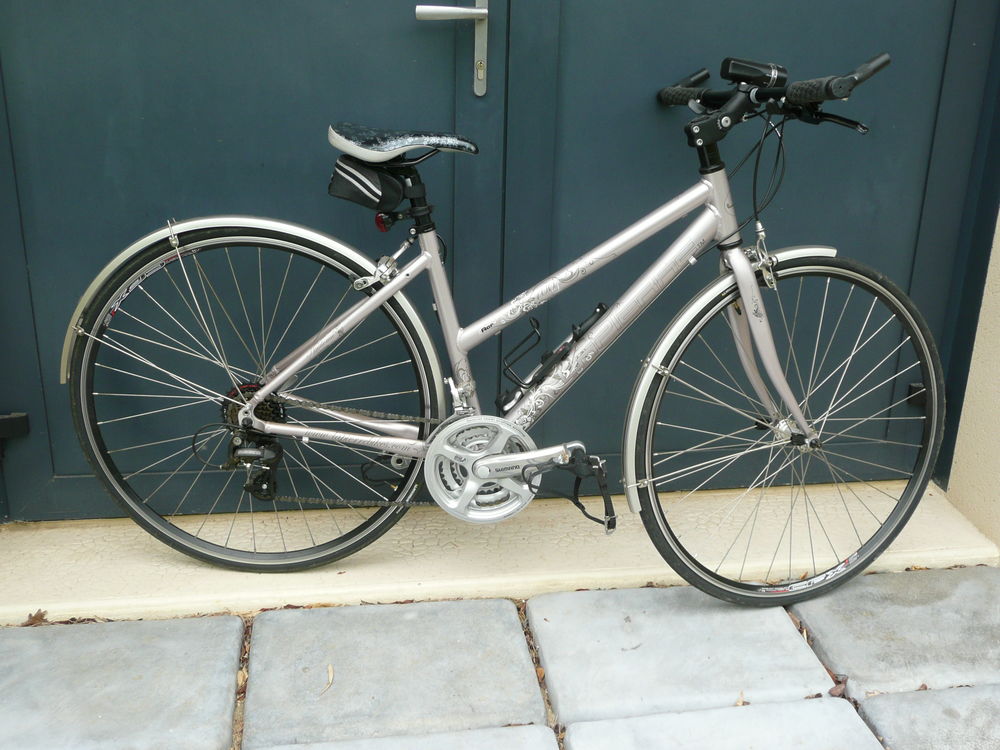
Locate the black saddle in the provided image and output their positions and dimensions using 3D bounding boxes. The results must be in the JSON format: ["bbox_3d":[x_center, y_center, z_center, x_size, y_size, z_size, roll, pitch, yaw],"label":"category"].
[{"bbox_3d":[-0.160,-0.395,1.760,0.258,0.062,0.149,3,19,-2],"label":"black saddle"}]

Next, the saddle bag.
[{"bbox_3d":[-0.223,-0.329,1.782,0.126,0.081,0.076,15,18,-5],"label":"saddle bag"}]

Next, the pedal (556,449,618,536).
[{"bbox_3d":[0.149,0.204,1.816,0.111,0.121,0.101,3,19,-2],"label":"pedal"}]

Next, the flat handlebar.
[{"bbox_3d":[0.449,-0.507,1.806,0.121,0.077,0.574,-5,14,-18],"label":"flat handlebar"}]

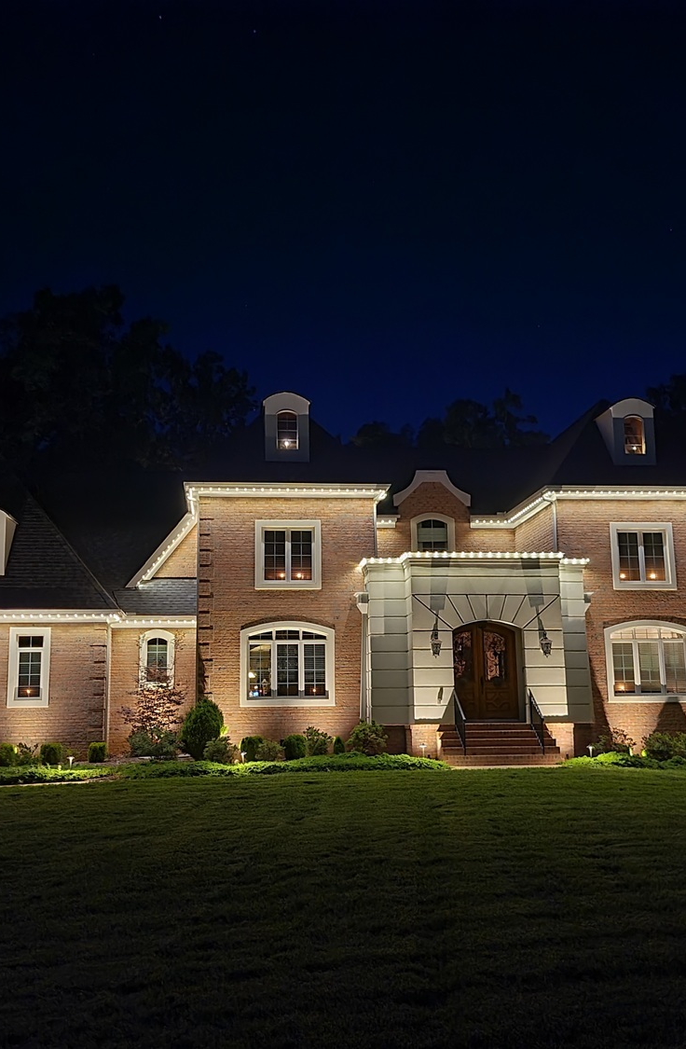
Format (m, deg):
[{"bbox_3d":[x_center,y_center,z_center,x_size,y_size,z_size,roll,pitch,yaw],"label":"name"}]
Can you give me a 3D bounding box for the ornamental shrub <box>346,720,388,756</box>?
[{"bbox_3d":[0.579,5.178,25.204,1.085,0.928,1.085,0,-11,-7],"label":"ornamental shrub"}]

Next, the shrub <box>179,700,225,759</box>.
[{"bbox_3d":[-3.451,5.036,25.820,1.119,1.477,1.133,0,-11,-6],"label":"shrub"}]

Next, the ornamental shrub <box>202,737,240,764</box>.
[{"bbox_3d":[-2.927,5.447,25.363,0.917,0.619,0.900,0,-11,-6],"label":"ornamental shrub"}]

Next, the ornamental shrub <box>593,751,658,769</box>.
[{"bbox_3d":[6.799,5.665,25.277,1.634,0.462,1.300,0,-11,-6],"label":"ornamental shrub"}]

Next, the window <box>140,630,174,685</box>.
[{"bbox_3d":[-5.154,3.724,29.105,0.941,1.594,0.200,0,-11,-6],"label":"window"}]

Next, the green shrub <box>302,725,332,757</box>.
[{"bbox_3d":[-0.639,5.397,26.129,0.708,0.802,0.729,0,-11,-6],"label":"green shrub"}]

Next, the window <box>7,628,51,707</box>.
[{"bbox_3d":[-7.877,3.610,26.371,1.013,1.943,0.150,0,-11,-7],"label":"window"}]

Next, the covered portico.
[{"bbox_3d":[3.505,3.282,26.446,5.950,4.949,1.950,0,-11,-7],"label":"covered portico"}]

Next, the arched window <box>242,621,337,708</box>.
[{"bbox_3d":[-1.408,3.572,26.869,2.401,2.133,0.150,0,-11,-7],"label":"arched window"}]

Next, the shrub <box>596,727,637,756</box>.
[{"bbox_3d":[6.967,5.582,26.836,1.035,0.791,0.961,0,-11,-6],"label":"shrub"}]

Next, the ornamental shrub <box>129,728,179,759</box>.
[{"bbox_3d":[-4.863,5.621,26.957,1.273,0.769,1.200,0,-11,-6],"label":"ornamental shrub"}]

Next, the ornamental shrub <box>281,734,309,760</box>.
[{"bbox_3d":[-1.187,5.452,25.665,0.695,0.667,0.695,0,-11,-7],"label":"ornamental shrub"}]

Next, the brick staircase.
[{"bbox_3d":[3.673,5.179,24.741,2.757,0.958,1.400,0,-11,-7],"label":"brick staircase"}]

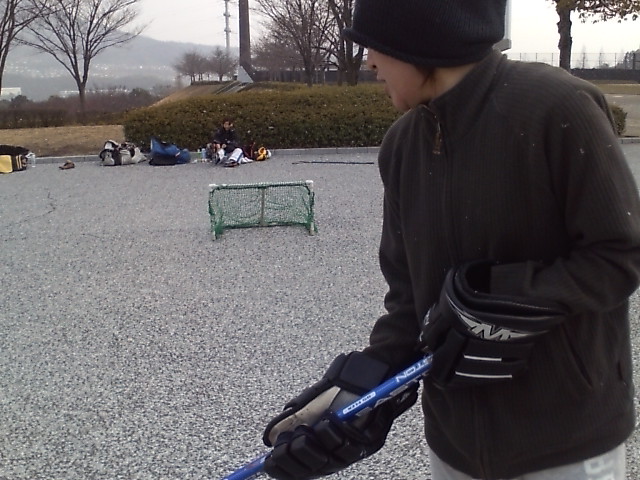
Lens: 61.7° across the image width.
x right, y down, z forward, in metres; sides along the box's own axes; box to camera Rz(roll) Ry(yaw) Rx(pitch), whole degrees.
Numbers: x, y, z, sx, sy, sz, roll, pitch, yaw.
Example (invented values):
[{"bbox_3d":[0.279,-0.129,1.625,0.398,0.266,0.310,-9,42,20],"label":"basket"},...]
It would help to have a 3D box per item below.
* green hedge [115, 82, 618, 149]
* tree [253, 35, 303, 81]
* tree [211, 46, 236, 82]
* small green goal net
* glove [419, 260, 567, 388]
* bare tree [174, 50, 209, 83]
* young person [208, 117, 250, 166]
[{"bbox_3d":[1.403,-2.849,11.932,10.830,1.020,2.800,-4,19,-15],"label":"green hedge"},{"bbox_3d":[-3.870,-16.785,50.000,4.850,4.380,4.800,0,18,-4],"label":"tree"},{"bbox_3d":[-9.618,-17.624,54.000,2.820,3.730,3.000,-2,18,-9],"label":"tree"},{"bbox_3d":[-0.559,-0.326,5.149,0.950,0.530,0.400,-2,18,-10],"label":"small green goal net"},{"bbox_3d":[0.252,0.121,0.780,0.175,0.165,0.145,13,18,12],"label":"glove"},{"bbox_3d":[-12.941,-17.372,54.000,3.420,3.220,3.200,-3,18,-12],"label":"bare tree"},{"bbox_3d":[-1.521,-1.673,8.910,0.680,0.760,0.850,-2,18,-9],"label":"young person"}]

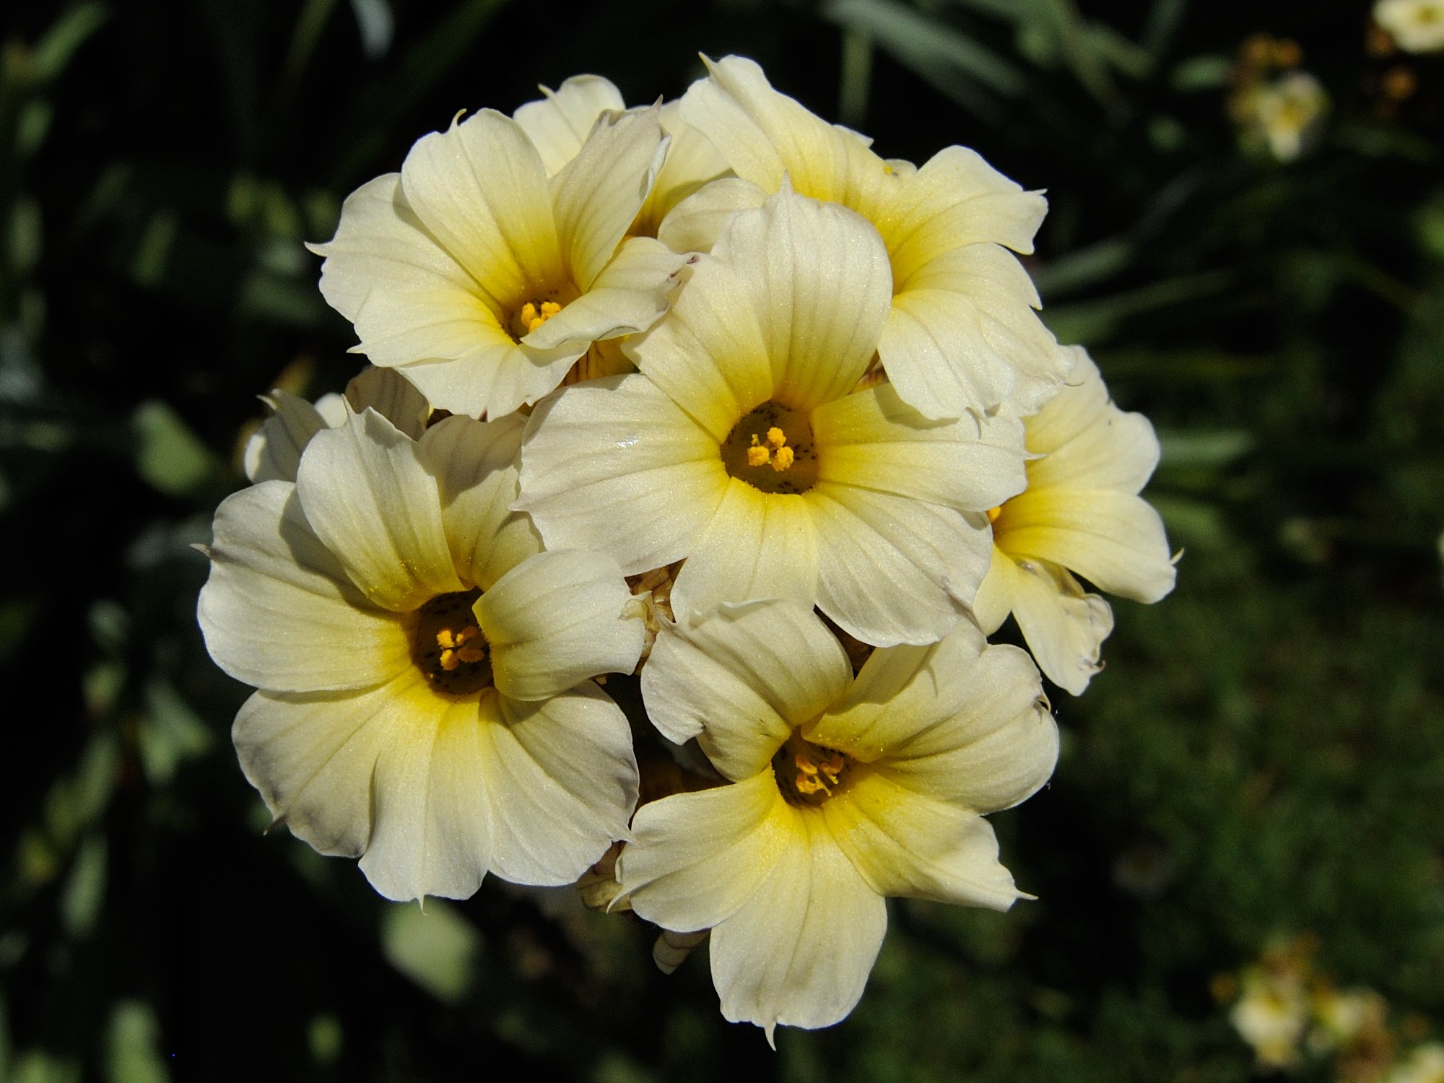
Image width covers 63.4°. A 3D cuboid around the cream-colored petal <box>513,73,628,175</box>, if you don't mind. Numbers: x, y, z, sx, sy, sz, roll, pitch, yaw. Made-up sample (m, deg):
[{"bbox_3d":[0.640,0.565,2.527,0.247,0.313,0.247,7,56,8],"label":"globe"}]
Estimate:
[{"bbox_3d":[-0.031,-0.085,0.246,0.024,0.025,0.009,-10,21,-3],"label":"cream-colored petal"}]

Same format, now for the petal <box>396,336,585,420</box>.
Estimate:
[{"bbox_3d":[-0.044,-0.031,0.224,0.036,0.012,0.022,6,48,-12],"label":"petal"}]

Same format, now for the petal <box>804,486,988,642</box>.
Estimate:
[{"bbox_3d":[0.031,0.004,0.211,0.035,0.010,0.023,43,95,19],"label":"petal"}]

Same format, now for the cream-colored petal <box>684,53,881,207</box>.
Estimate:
[{"bbox_3d":[0.012,-0.081,0.233,0.039,0.025,0.012,31,18,-13],"label":"cream-colored petal"}]

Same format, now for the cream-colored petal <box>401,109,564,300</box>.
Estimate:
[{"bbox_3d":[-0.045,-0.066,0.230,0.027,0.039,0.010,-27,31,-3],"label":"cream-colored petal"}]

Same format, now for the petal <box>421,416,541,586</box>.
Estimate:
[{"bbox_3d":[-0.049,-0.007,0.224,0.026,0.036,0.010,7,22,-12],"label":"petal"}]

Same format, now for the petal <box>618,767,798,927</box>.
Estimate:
[{"bbox_3d":[-0.002,0.057,0.218,0.034,0.010,0.025,-26,77,-14],"label":"petal"}]

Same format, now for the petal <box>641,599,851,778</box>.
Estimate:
[{"bbox_3d":[0.004,0.027,0.216,0.033,0.035,0.011,-46,21,-4],"label":"petal"}]

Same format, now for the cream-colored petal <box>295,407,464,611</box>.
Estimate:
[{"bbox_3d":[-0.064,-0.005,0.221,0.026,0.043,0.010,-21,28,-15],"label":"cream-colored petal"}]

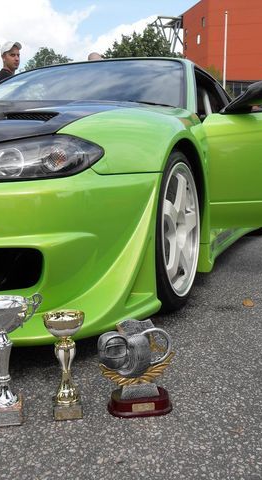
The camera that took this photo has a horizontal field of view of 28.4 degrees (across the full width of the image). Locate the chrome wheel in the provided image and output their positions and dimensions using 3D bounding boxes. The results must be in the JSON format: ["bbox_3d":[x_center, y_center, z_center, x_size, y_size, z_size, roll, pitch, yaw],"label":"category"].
[{"bbox_3d":[0.094,-0.040,1.910,0.215,0.485,0.485,3,8,21],"label":"chrome wheel"}]

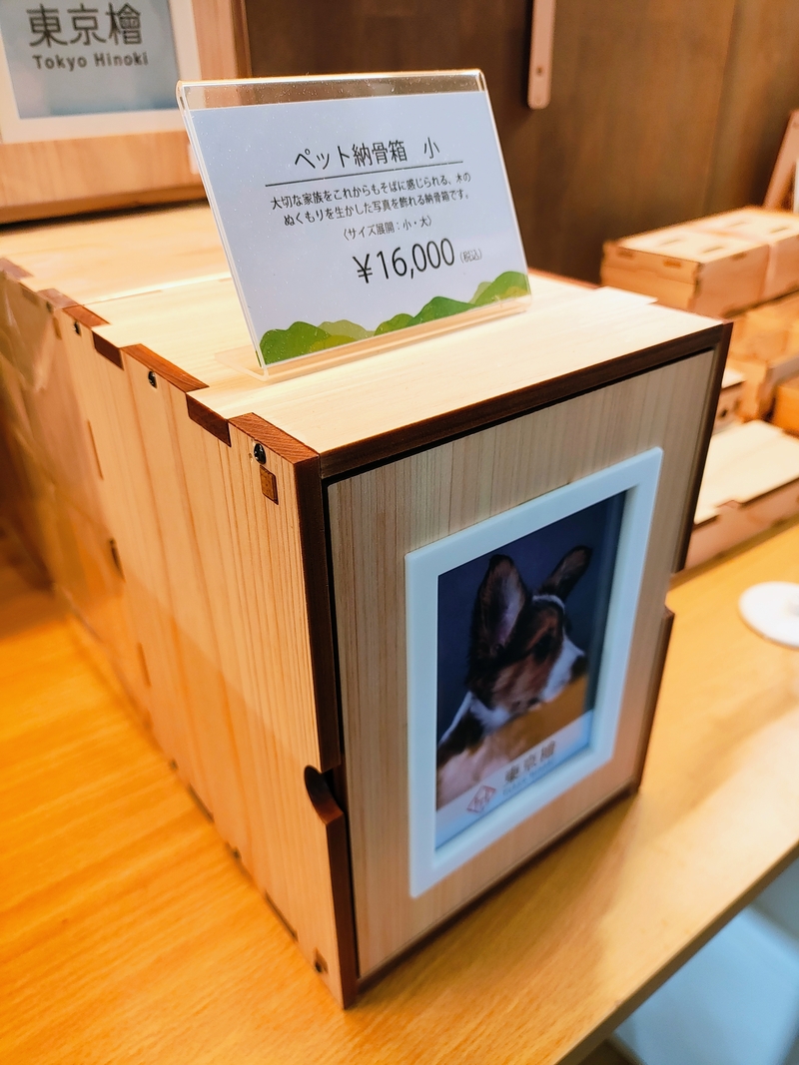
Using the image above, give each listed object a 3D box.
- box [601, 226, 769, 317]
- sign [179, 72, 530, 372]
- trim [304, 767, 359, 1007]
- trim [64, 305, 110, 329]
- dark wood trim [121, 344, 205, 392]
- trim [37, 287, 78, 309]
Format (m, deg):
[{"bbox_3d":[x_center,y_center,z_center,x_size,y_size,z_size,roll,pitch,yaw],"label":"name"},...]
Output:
[{"bbox_3d":[0.255,-0.233,0.694,0.102,0.050,0.101,-22,37,-30],"label":"box"},{"bbox_3d":[-0.005,-0.089,0.214,0.098,0.066,0.027,-24,38,-32],"label":"sign"},{"bbox_3d":[-0.019,0.110,0.235,0.006,0.111,0.011,-22,37,-31],"label":"trim"},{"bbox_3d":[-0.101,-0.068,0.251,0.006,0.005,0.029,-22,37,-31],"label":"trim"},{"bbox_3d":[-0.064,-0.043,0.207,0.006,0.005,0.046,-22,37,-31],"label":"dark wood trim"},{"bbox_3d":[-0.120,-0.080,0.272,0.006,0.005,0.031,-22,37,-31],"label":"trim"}]

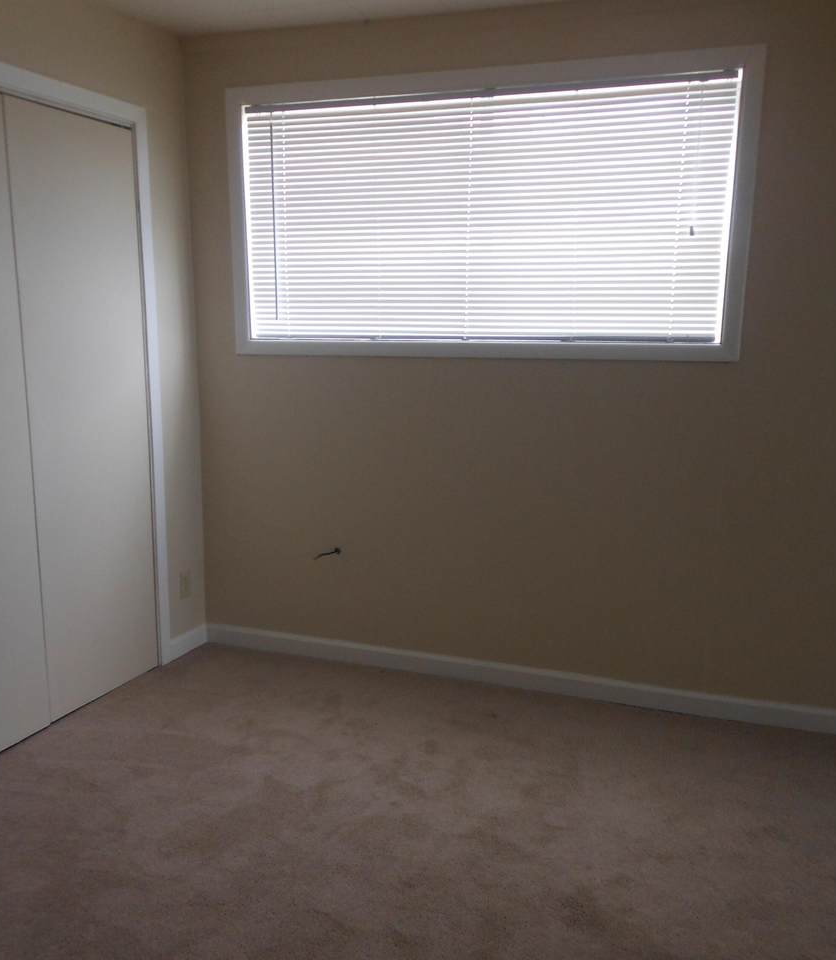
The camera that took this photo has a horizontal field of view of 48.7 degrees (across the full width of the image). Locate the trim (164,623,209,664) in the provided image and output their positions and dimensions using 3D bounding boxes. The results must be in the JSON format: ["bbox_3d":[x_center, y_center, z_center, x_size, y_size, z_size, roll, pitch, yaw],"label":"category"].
[{"bbox_3d":[-0.973,0.682,3.891,0.018,0.087,0.300,4,11,21],"label":"trim"}]

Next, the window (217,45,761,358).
[{"bbox_3d":[0.176,-0.943,3.321,1.910,0.980,0.090,4,11,21],"label":"window"}]

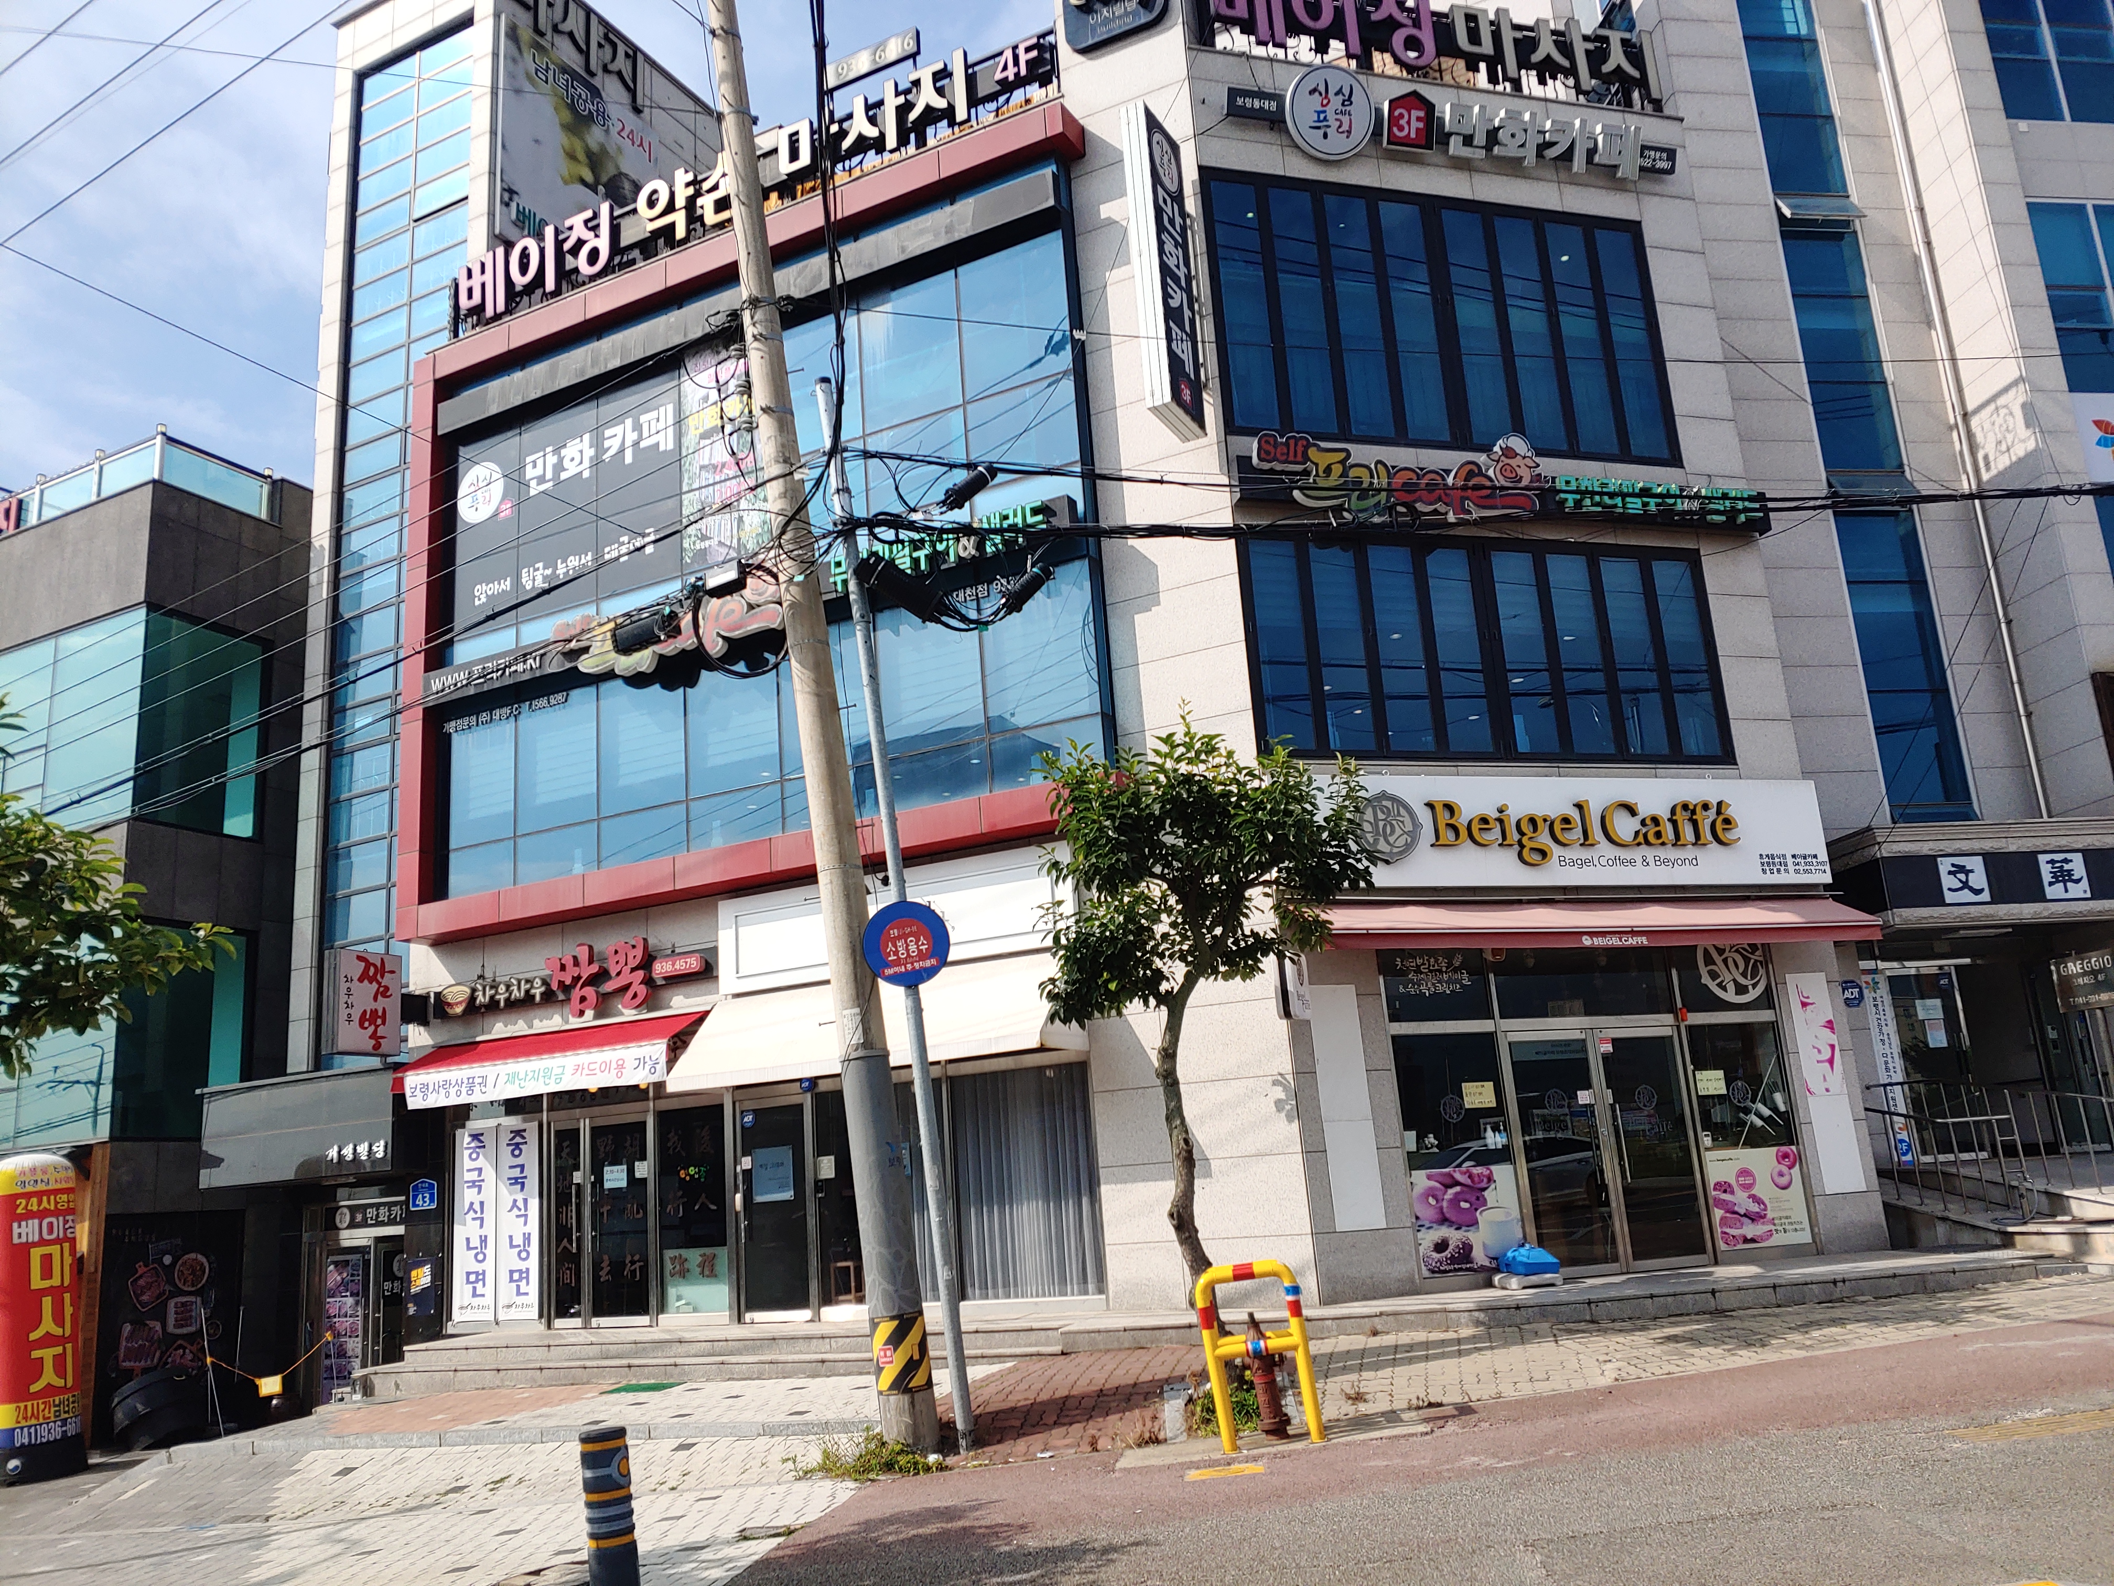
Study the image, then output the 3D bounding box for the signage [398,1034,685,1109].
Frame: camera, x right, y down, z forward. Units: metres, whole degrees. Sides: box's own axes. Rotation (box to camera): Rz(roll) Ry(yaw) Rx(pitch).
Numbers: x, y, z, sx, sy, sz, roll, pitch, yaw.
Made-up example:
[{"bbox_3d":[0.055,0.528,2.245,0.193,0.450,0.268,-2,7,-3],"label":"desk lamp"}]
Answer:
[{"bbox_3d":[-5.384,2.912,15.639,3.639,0.366,0.081,-11,-16,25],"label":"signage"}]

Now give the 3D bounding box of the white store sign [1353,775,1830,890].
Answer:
[{"bbox_3d":[4.783,0.384,14.239,5.640,1.020,0.200,0,-15,-16],"label":"white store sign"}]

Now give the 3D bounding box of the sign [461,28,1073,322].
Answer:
[{"bbox_3d":[-3.792,-6.902,17.531,8.520,1.110,0.350,-11,-16,25],"label":"sign"}]

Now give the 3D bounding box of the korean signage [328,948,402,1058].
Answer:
[{"bbox_3d":[-7.668,2.343,16.875,0.264,1.108,0.834,-11,-16,25],"label":"korean signage"}]

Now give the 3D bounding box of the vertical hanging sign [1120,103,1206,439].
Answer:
[{"bbox_3d":[1.010,-4.890,14.343,0.242,3.110,0.793,-11,-16,27],"label":"vertical hanging sign"}]

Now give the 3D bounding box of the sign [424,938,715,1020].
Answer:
[{"bbox_3d":[-5.203,2.036,16.344,4.005,0.712,0.295,-11,-16,25],"label":"sign"}]

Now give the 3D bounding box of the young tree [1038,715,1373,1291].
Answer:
[{"bbox_3d":[1.043,1.724,10.568,2.186,4.524,2.135,-4,-14,0],"label":"young tree"}]

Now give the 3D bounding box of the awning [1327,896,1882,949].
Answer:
[{"bbox_3d":[4.825,1.163,13.577,5.642,0.508,0.569,0,-15,-16],"label":"awning"}]

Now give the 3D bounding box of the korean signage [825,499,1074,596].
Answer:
[{"bbox_3d":[-1.107,-2.241,14.739,2.775,0.579,0.274,-11,-16,25],"label":"korean signage"}]

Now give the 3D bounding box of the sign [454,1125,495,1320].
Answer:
[{"bbox_3d":[-6.281,4.649,16.470,0.580,2.020,0.030,-11,-16,25],"label":"sign"}]

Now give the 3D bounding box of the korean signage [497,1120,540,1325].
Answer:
[{"bbox_3d":[-5.715,4.537,16.205,0.570,2.010,0.030,-11,-16,25],"label":"korean signage"}]

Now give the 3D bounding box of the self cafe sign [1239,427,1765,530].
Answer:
[{"bbox_3d":[4.393,-2.954,14.676,5.774,0.793,0.366,0,-15,-16],"label":"self cafe sign"}]

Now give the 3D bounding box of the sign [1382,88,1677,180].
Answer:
[{"bbox_3d":[5.078,-6.898,16.231,3.580,0.740,0.220,0,-15,-16],"label":"sign"}]

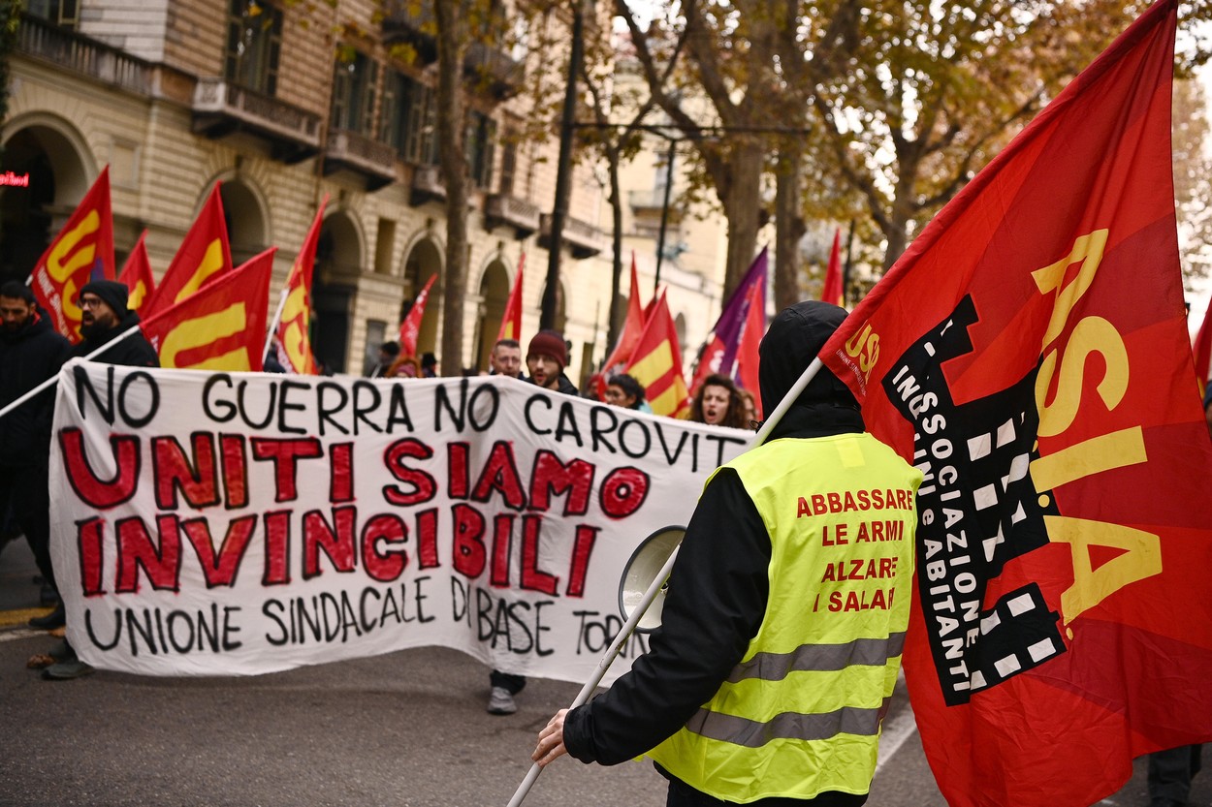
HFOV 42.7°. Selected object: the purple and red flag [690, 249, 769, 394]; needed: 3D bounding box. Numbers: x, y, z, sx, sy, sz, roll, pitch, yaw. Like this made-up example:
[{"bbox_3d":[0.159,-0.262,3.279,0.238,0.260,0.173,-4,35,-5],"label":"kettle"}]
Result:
[{"bbox_3d":[0.735,-0.449,9.200,0.500,0.950,0.300,6,1,6],"label":"purple and red flag"}]

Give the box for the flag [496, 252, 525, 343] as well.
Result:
[{"bbox_3d":[-0.582,-0.515,9.300,0.240,0.800,0.320,5,1,-4],"label":"flag"}]

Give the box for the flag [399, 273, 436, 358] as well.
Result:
[{"bbox_3d":[-1.469,-0.620,12.000,0.320,0.780,0.300,5,1,-7],"label":"flag"}]

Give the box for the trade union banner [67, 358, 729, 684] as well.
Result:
[{"bbox_3d":[-0.822,0.548,7.000,3.300,1.380,0.400,3,1,-5],"label":"trade union banner"}]

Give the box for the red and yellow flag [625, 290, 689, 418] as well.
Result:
[{"bbox_3d":[0.271,-0.195,8.400,0.400,0.850,0.300,5,1,2],"label":"red and yellow flag"}]

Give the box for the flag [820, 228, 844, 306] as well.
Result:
[{"bbox_3d":[1.768,-0.955,12.300,0.320,0.900,0.300,5,1,8],"label":"flag"}]

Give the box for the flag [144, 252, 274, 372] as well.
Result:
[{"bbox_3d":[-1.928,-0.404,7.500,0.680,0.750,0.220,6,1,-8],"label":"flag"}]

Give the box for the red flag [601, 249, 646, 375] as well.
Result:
[{"bbox_3d":[0.093,-0.462,9.000,0.320,0.840,0.300,5,1,0],"label":"red flag"}]

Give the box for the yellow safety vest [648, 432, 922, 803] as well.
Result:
[{"bbox_3d":[0.349,0.412,3.020,0.470,0.670,0.300,5,1,-33],"label":"yellow safety vest"}]

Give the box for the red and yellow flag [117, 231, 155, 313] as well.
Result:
[{"bbox_3d":[-2.922,-0.727,9.600,0.330,0.720,0.300,5,1,-17],"label":"red and yellow flag"}]

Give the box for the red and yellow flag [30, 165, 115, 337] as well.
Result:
[{"bbox_3d":[-2.925,-0.777,8.500,0.480,1.030,0.330,4,1,-19],"label":"red and yellow flag"}]

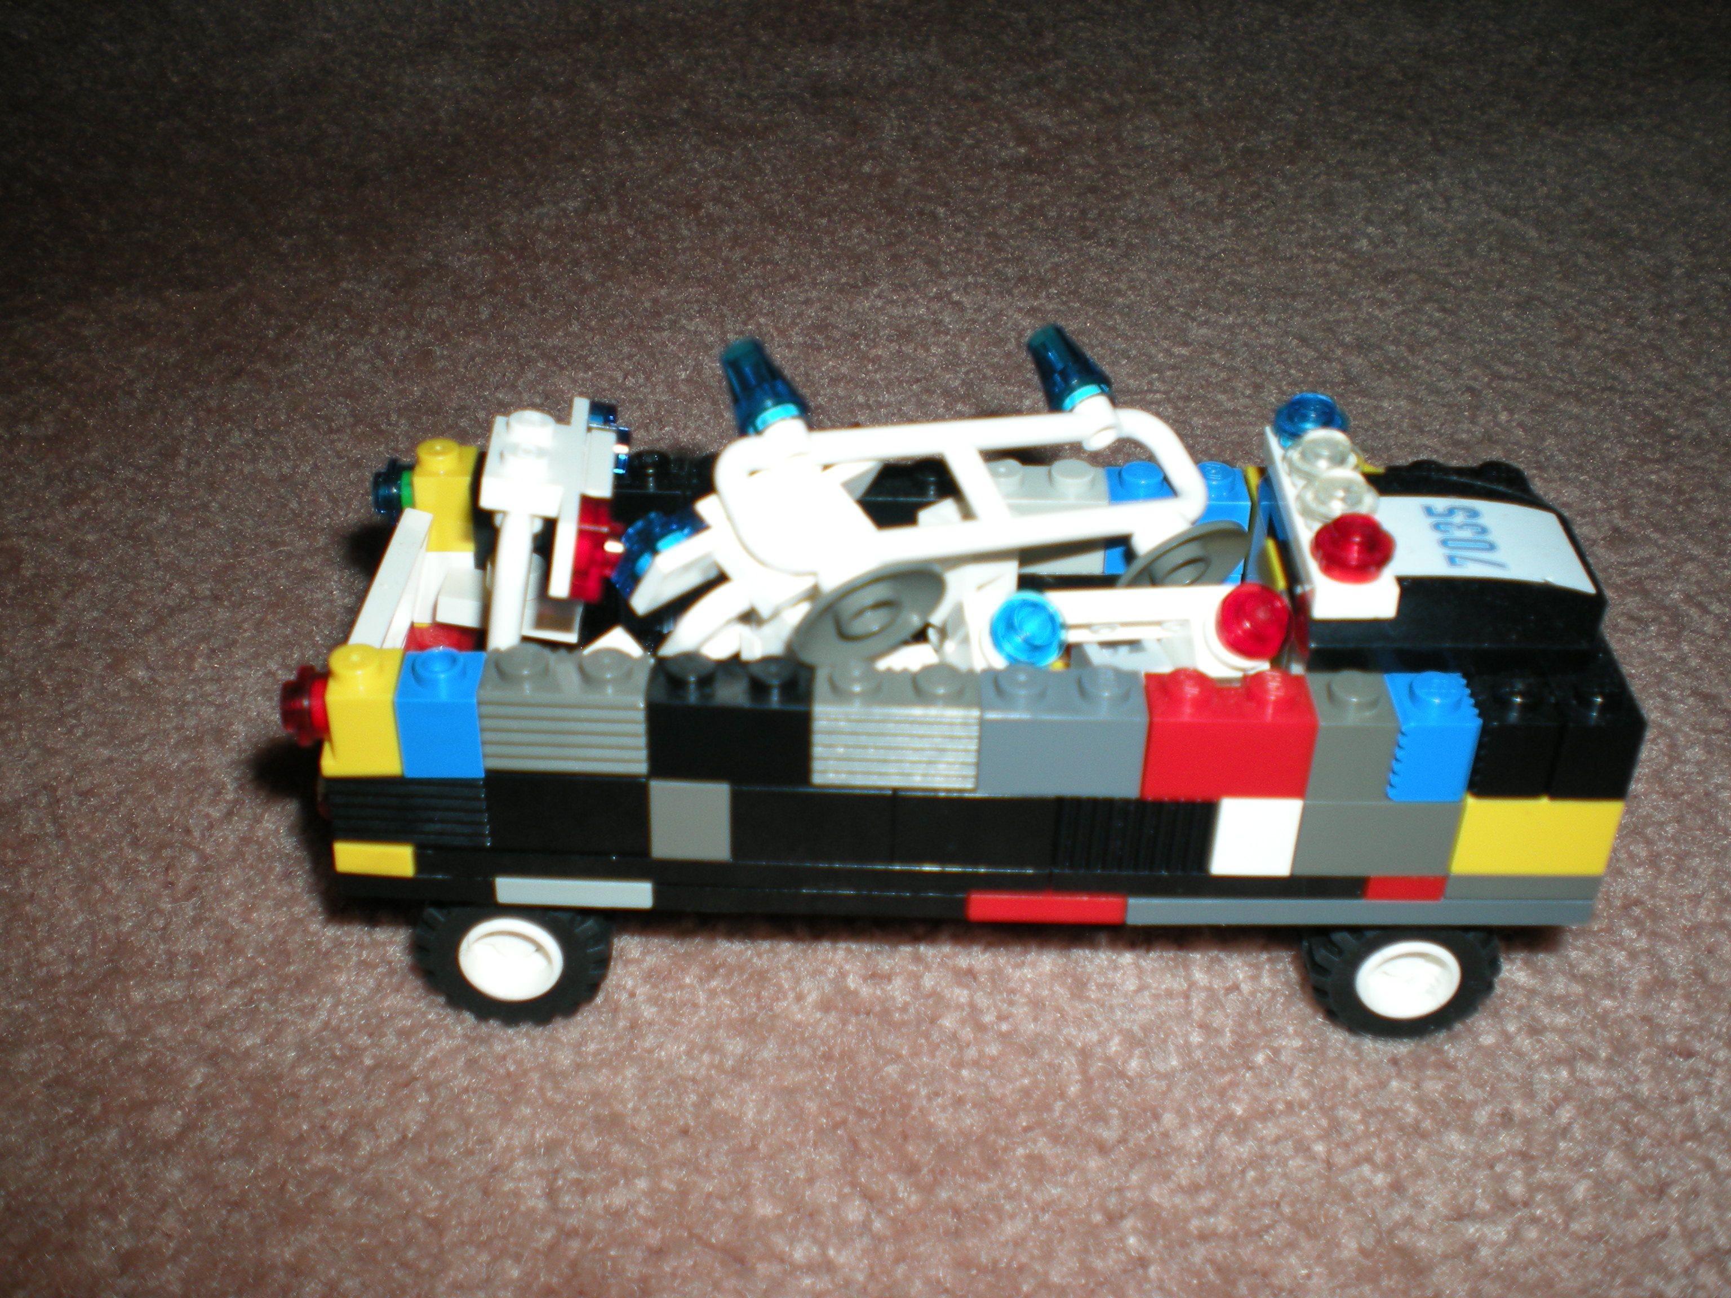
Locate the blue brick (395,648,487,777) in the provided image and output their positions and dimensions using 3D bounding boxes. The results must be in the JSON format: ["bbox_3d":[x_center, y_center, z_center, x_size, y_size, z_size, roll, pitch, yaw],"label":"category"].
[{"bbox_3d":[-0.041,0.006,0.185,0.008,0.011,0.008,1,35,0],"label":"blue brick"}]

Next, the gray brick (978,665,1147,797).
[{"bbox_3d":[0.019,0.008,0.186,0.016,0.011,0.008,1,35,0],"label":"gray brick"}]

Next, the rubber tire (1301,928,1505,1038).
[{"bbox_3d":[0.058,0.032,0.208,0.021,0.021,0.012,1,35,0],"label":"rubber tire"}]

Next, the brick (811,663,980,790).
[{"bbox_3d":[0.003,0.007,0.186,0.016,0.011,0.008,1,35,0],"label":"brick"}]

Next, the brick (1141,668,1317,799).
[{"bbox_3d":[0.035,0.008,0.186,0.016,0.011,0.008,1,35,0],"label":"brick"}]

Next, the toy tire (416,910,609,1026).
[{"bbox_3d":[-0.038,0.030,0.208,0.021,0.021,0.012,1,35,0],"label":"toy tire"}]

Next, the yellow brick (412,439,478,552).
[{"bbox_3d":[-0.048,-0.018,0.218,0.008,0.011,0.008,1,35,0],"label":"yellow brick"}]

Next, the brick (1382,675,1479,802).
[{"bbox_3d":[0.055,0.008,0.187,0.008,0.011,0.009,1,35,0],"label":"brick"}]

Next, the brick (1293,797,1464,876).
[{"bbox_3d":[0.051,0.016,0.192,0.016,0.010,0.008,1,35,0],"label":"brick"}]

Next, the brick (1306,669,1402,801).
[{"bbox_3d":[0.047,0.008,0.186,0.008,0.011,0.008,1,35,0],"label":"brick"}]

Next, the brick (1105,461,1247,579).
[{"bbox_3d":[0.035,-0.015,0.219,0.016,0.011,0.008,1,35,0],"label":"brick"}]

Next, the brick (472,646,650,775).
[{"bbox_3d":[-0.029,0.006,0.186,0.016,0.011,0.008,1,35,0],"label":"brick"}]

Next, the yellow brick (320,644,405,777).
[{"bbox_3d":[-0.049,0.006,0.185,0.008,0.011,0.008,1,35,0],"label":"yellow brick"}]

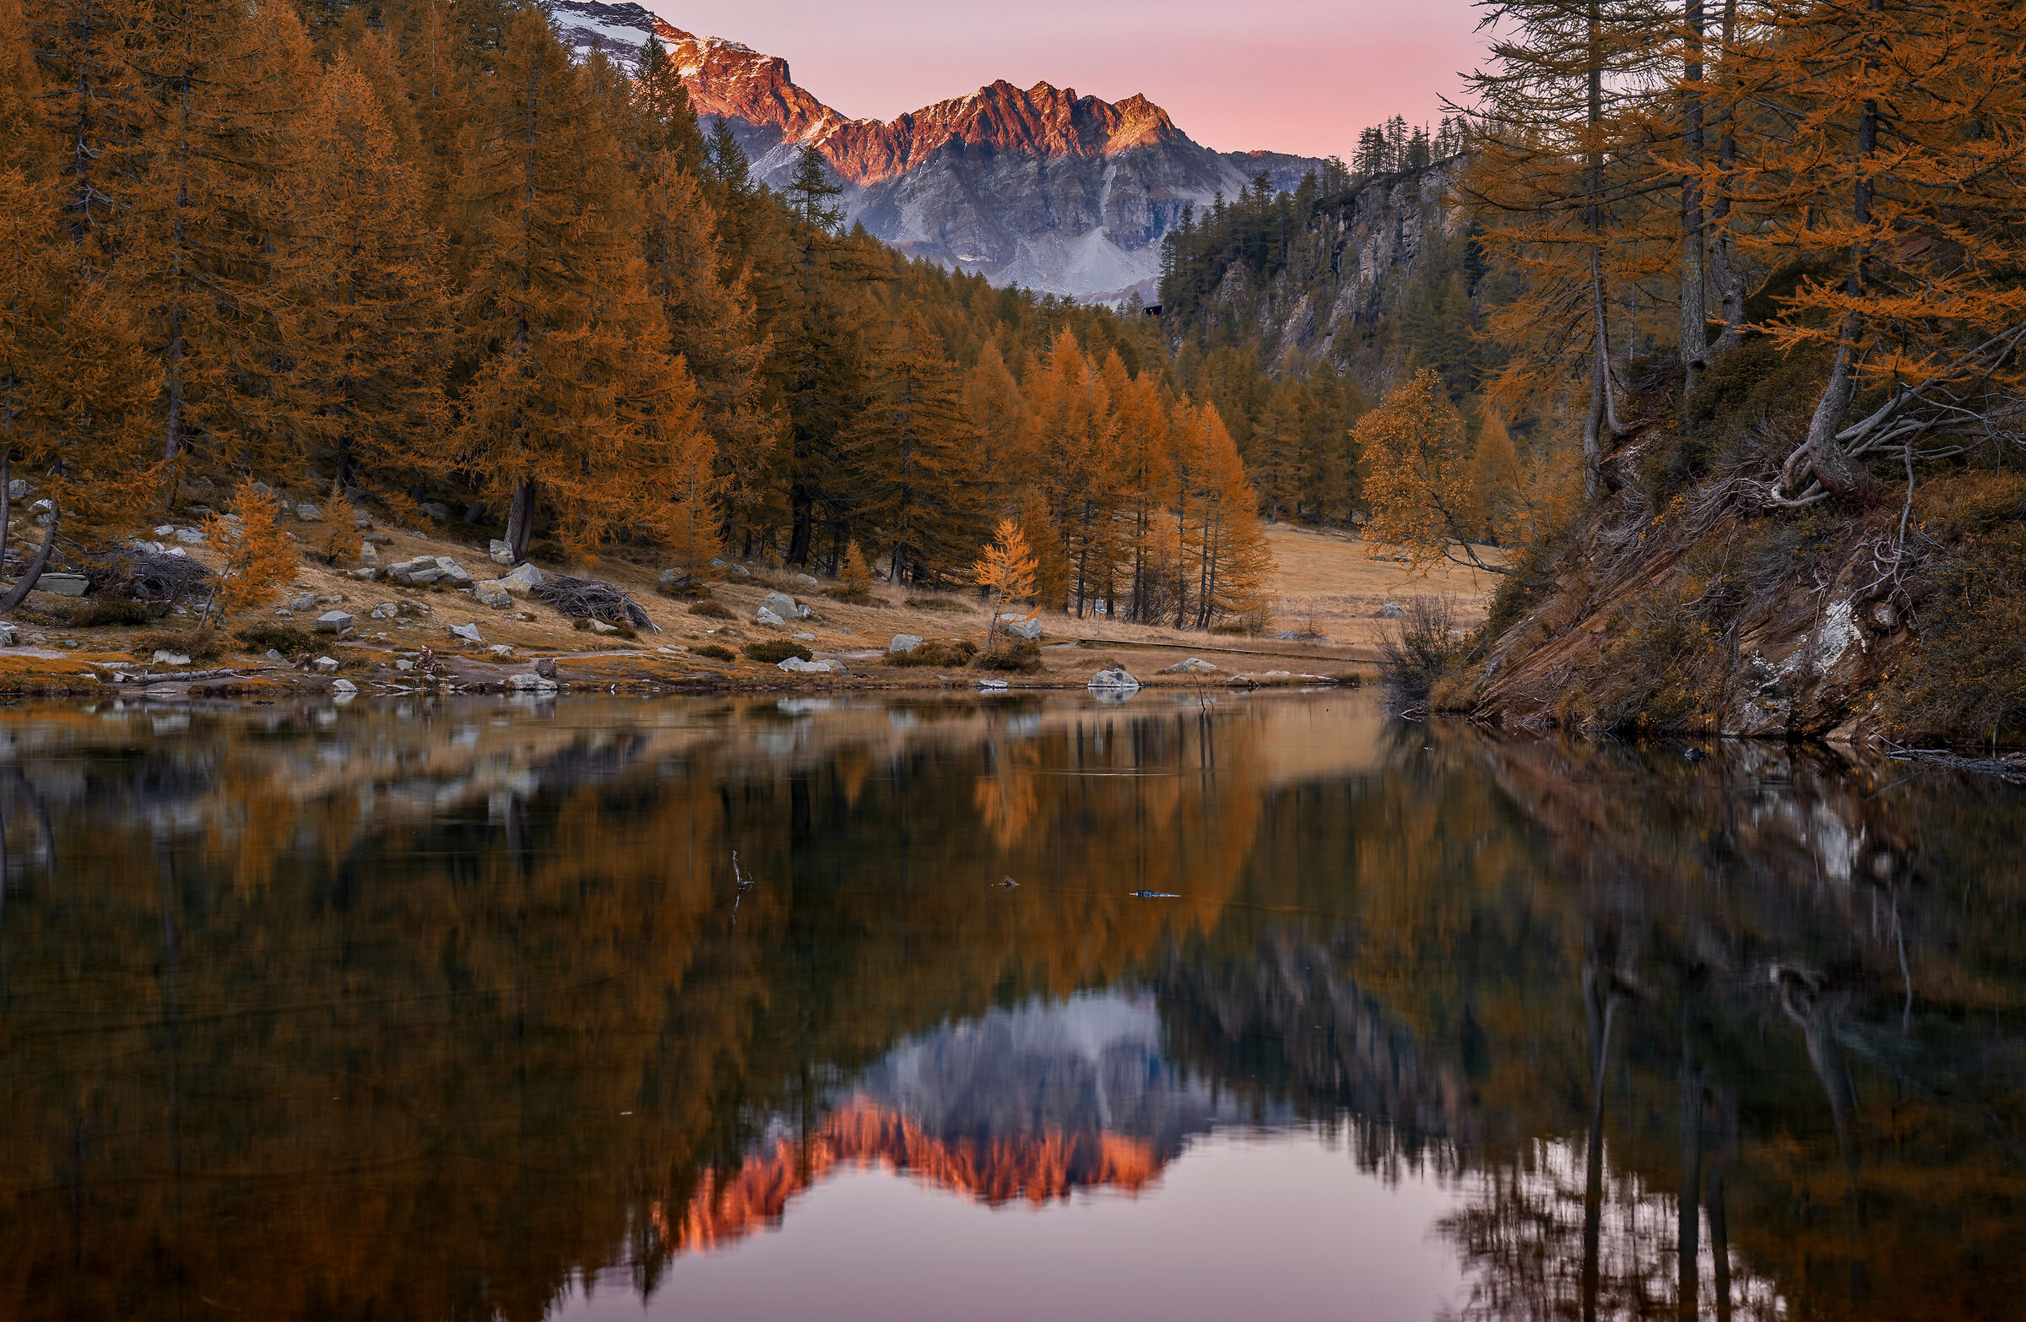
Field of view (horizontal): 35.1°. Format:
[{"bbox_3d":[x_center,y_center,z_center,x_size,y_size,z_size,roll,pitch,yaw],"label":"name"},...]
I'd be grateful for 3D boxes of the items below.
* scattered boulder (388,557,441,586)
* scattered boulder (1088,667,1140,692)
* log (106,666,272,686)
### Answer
[{"bbox_3d":[-20.798,-3.121,111.500,1.850,0.950,1.450,0,0,-11],"label":"scattered boulder"},{"bbox_3d":[3.326,0.635,104.500,1.700,0.850,1.350,0,0,2],"label":"scattered boulder"},{"bbox_3d":[-21.172,0.354,82.500,4.270,0.300,0.340,-5,3,-31],"label":"log"}]

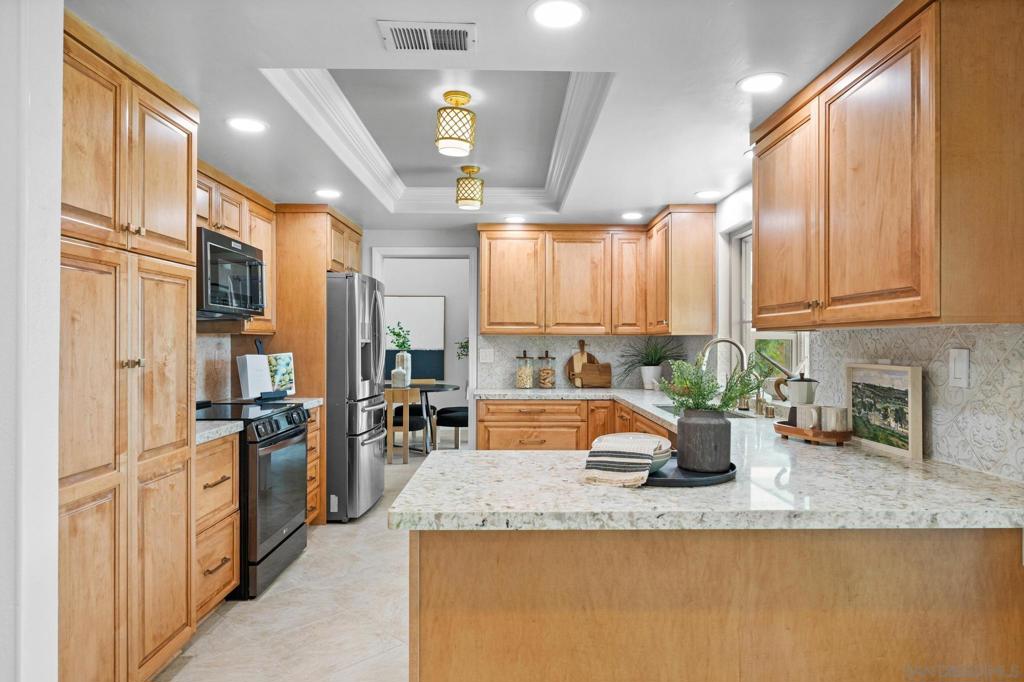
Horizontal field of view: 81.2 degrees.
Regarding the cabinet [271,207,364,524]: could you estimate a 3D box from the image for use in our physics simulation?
[{"bbox_3d":[-1.688,0.171,4.823,0.705,2.330,0.954,0,0,0],"label":"cabinet"}]

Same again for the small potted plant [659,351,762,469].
[{"bbox_3d":[0.626,0.215,1.888,0.310,0.360,0.280,0,0,0],"label":"small potted plant"}]

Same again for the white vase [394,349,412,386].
[{"bbox_3d":[-1.345,0.346,7.430,0.200,0.445,0.200,0,0,0],"label":"white vase"}]

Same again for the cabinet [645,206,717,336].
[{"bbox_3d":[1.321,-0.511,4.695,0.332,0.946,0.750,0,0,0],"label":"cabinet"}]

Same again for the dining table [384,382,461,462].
[{"bbox_3d":[-1.231,0.940,7.242,1.200,0.750,1.200,0,0,0],"label":"dining table"}]

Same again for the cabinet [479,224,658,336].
[{"bbox_3d":[0.455,-0.515,5.195,1.470,0.937,0.330,0,0,0],"label":"cabinet"}]

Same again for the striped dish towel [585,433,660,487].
[{"bbox_3d":[0.323,0.352,1.772,0.200,0.105,0.250,0,0,14],"label":"striped dish towel"}]

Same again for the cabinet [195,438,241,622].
[{"bbox_3d":[-1.709,0.897,2.835,0.642,0.866,0.450,0,0,0],"label":"cabinet"}]

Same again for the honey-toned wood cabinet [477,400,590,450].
[{"bbox_3d":[0.157,0.884,4.840,0.865,0.860,0.610,0,0,0],"label":"honey-toned wood cabinet"}]

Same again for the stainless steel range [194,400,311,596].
[{"bbox_3d":[-1.650,0.873,3.450,0.740,0.923,0.760,0,0,0],"label":"stainless steel range"}]

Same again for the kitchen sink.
[{"bbox_3d":[1.090,0.509,3.486,0.410,0.210,0.670,0,0,0],"label":"kitchen sink"}]

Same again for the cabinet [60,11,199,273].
[{"bbox_3d":[-1.646,-0.650,2.091,0.630,0.670,0.890,0,0,0],"label":"cabinet"}]

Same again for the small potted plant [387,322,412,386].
[{"bbox_3d":[-1.371,0.170,7.292,0.300,0.780,0.260,0,0,0],"label":"small potted plant"}]

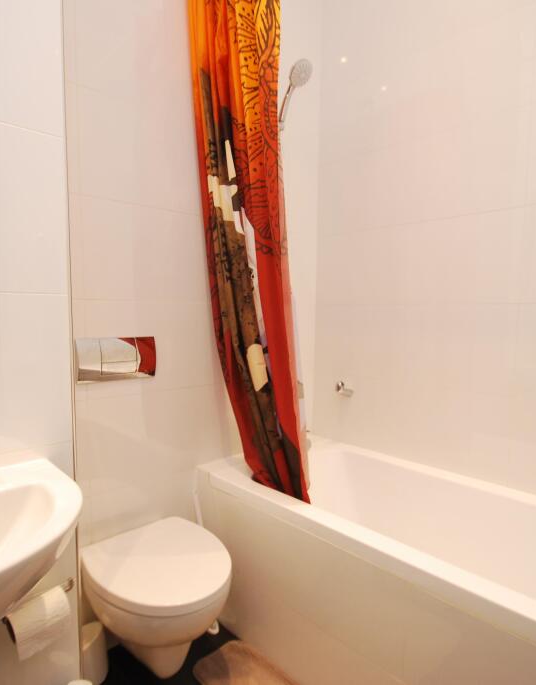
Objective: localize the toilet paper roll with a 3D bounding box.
[{"bbox_3d":[-0.449,0.544,0.841,0.100,0.086,0.086,-4,6,-44],"label":"toilet paper roll"}]

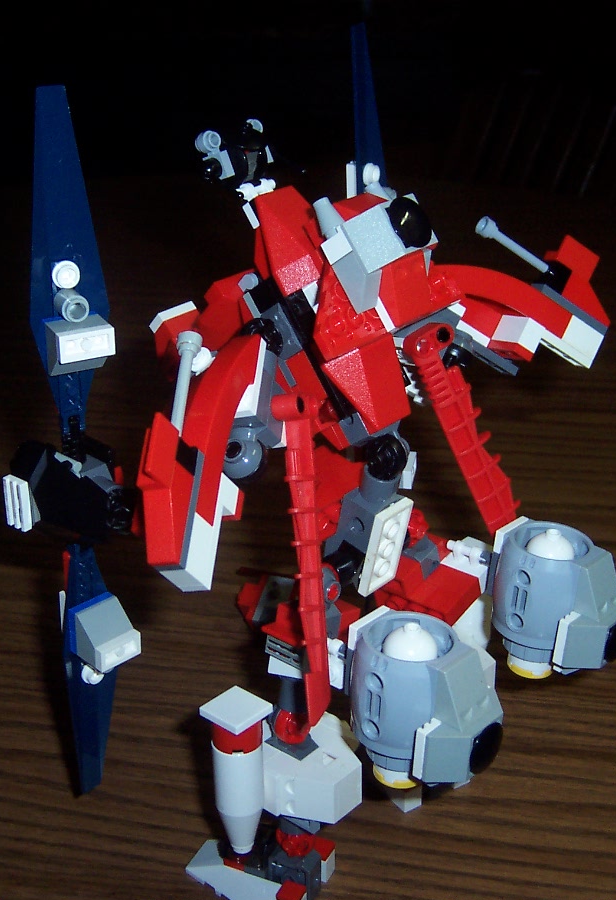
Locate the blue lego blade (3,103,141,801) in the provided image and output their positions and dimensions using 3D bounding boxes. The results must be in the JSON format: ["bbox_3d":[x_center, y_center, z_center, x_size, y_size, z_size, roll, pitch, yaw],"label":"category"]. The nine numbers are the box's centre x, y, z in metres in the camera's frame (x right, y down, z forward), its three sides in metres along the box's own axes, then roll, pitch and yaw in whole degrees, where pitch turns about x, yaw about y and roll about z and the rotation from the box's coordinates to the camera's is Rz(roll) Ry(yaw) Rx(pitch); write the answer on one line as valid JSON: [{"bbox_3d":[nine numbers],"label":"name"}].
[{"bbox_3d":[-0.072,0.014,0.382,0.036,0.243,0.032,-17,31,-34],"label":"blue lego blade"}]

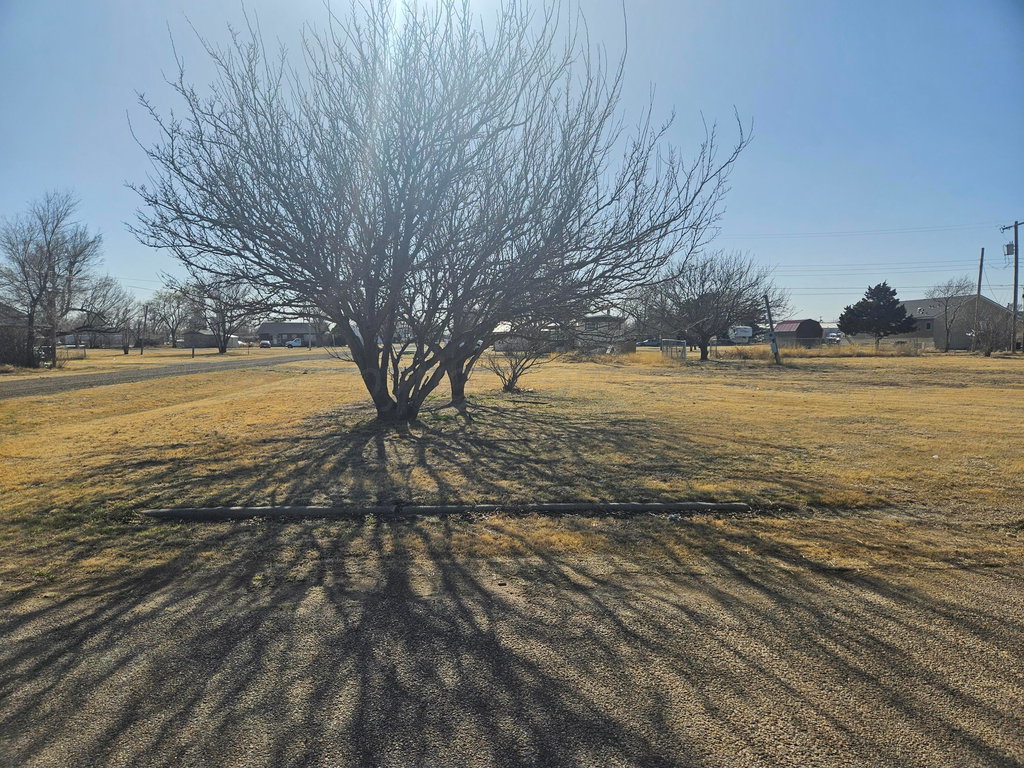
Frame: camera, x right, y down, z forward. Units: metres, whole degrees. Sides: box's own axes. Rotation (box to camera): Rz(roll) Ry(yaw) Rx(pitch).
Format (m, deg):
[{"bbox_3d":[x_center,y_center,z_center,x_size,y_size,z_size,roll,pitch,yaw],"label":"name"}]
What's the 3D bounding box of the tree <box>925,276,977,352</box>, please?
[{"bbox_3d":[39.161,-6.306,60.767,4.000,6.890,3.800,2,5,33],"label":"tree"}]

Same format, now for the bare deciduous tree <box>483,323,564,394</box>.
[{"bbox_3d":[0.271,-0.765,19.731,2.400,2.030,2.200,0,4,1],"label":"bare deciduous tree"}]

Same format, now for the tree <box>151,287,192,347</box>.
[{"bbox_3d":[-60.722,-11.946,121.631,7.300,10.900,7.000,-2,4,-26],"label":"tree"}]

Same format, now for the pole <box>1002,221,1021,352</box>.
[{"bbox_3d":[42.637,-8.209,57.626,0.700,11.040,2.200,-4,5,-45],"label":"pole"}]

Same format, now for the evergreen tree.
[{"bbox_3d":[35.438,-6.541,65.780,6.800,6.500,6.500,2,4,28],"label":"evergreen tree"}]

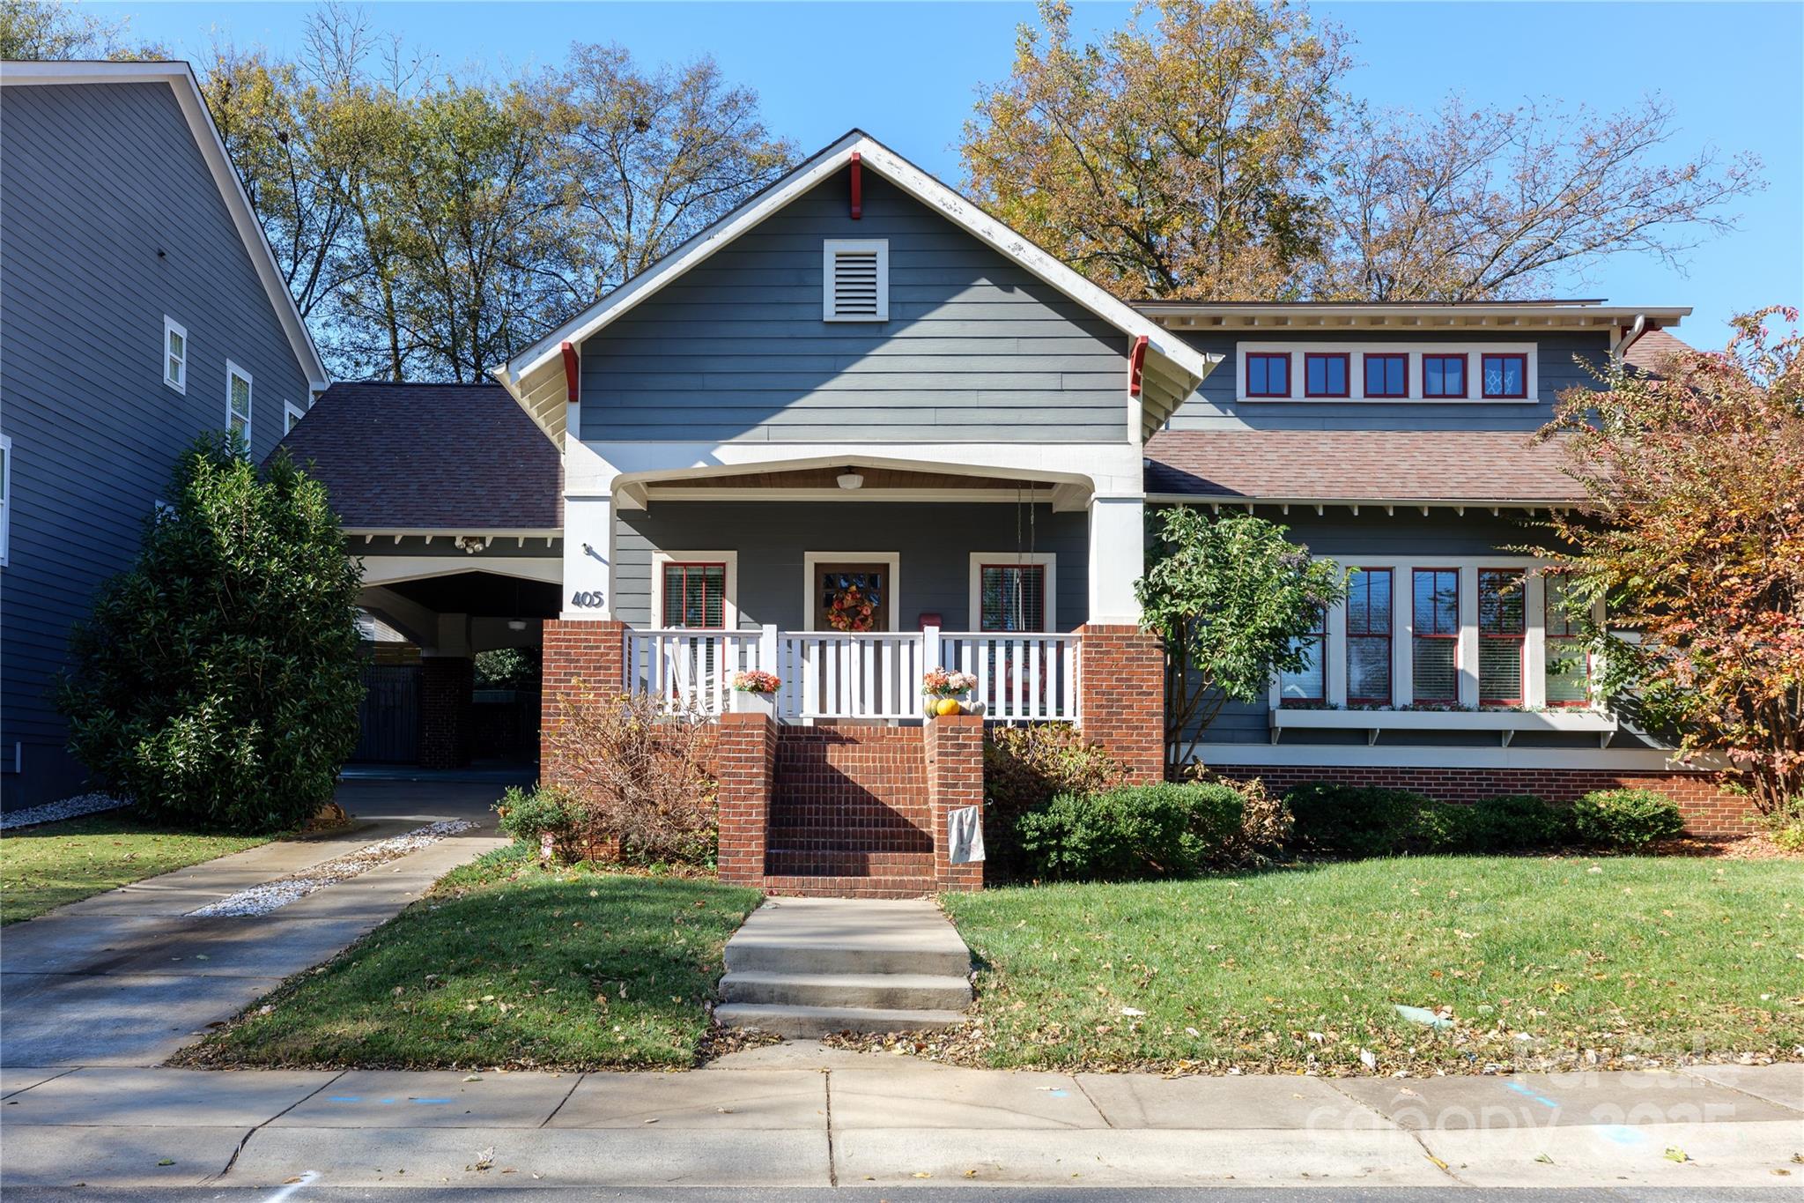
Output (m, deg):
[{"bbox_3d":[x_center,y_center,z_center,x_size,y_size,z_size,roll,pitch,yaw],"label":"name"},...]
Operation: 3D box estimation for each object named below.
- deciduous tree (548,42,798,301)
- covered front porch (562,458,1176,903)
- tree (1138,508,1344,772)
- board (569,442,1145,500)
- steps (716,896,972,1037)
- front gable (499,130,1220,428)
[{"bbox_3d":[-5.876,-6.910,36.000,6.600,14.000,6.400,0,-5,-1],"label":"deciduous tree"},{"bbox_3d":[-0.497,0.725,14.750,6.300,4.450,4.900,0,-5,-1],"label":"covered front porch"},{"bbox_3d":[3.648,0.622,15.100,2.200,3.250,2.000,0,-5,-1],"label":"tree"},{"bbox_3d":[-0.457,-1.350,14.450,5.950,0.580,0.280,0,-5,-1],"label":"board"},{"bbox_3d":[-0.352,2.476,9.850,1.500,0.520,4.000,0,-5,-1],"label":"steps"},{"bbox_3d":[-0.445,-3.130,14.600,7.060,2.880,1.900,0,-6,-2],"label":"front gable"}]

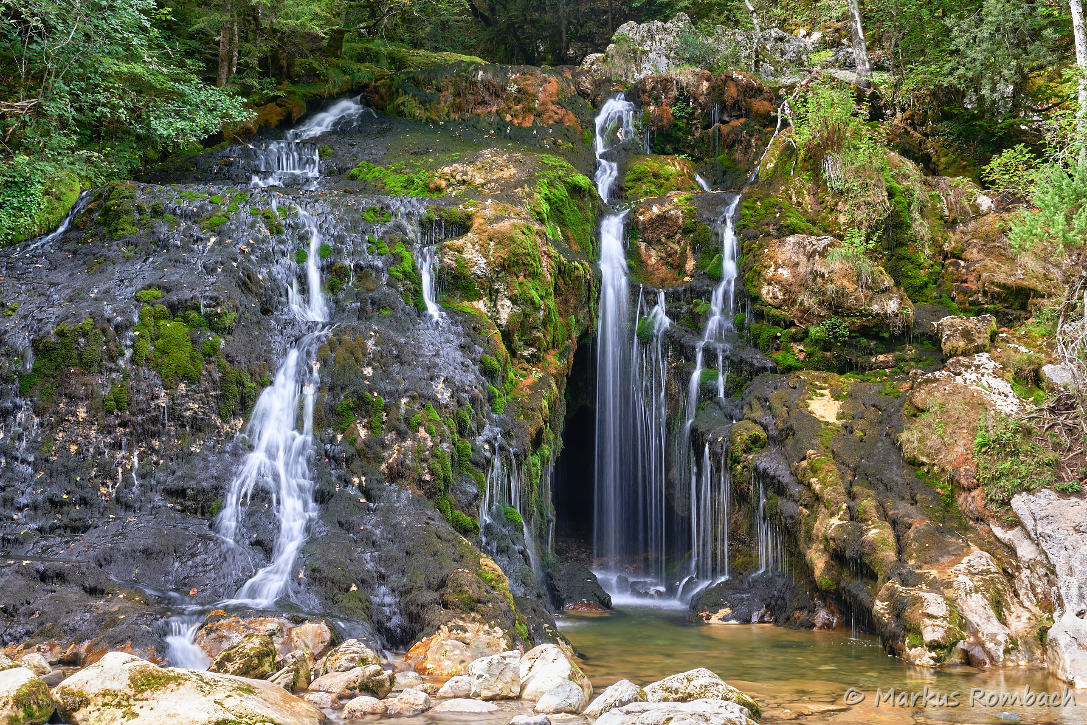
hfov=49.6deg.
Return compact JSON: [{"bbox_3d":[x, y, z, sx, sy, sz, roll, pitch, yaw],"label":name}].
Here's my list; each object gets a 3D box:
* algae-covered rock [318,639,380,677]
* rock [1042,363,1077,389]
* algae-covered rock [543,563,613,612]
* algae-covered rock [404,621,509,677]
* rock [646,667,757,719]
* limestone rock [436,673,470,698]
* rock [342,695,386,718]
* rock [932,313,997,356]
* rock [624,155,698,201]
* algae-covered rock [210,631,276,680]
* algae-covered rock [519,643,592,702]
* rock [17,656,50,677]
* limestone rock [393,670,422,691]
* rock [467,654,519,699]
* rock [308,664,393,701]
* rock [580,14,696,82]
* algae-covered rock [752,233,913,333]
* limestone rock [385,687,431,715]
[{"bbox_3d":[-1.418,2.192,8.662,0.468,0.309,0.375,0,-2,0],"label":"algae-covered rock"},{"bbox_3d":[4.522,0.126,10.300,0.349,0.238,0.279,0,-2,0],"label":"rock"},{"bbox_3d":[0.494,3.108,16.300,0.952,0.704,0.850,0,-7,2],"label":"algae-covered rock"},{"bbox_3d":[-0.761,2.522,10.350,0.918,0.512,0.700,1,-7,-4],"label":"algae-covered rock"},{"bbox_3d":[1.031,2.168,7.670,0.774,0.338,0.542,0,-2,0],"label":"rock"},{"bbox_3d":[-0.615,2.242,8.161,0.247,0.166,0.198,0,-2,0],"label":"limestone rock"},{"bbox_3d":[-1.273,2.441,8.350,0.313,0.166,0.250,1,-7,-8],"label":"rock"},{"bbox_3d":[4.100,-0.249,11.500,0.630,0.426,0.504,0,-2,0],"label":"rock"},{"bbox_3d":[1.790,-2.791,17.800,1.104,0.645,0.900,-1,-7,6],"label":"rock"},{"bbox_3d":[-2.236,2.186,8.748,0.517,0.355,0.388,0,-2,0],"label":"algae-covered rock"},{"bbox_3d":[0.087,2.140,8.086,0.507,0.402,0.431,0,-2,0],"label":"algae-covered rock"},{"bbox_3d":[-4.362,2.614,10.100,0.299,0.211,0.250,3,-8,-23],"label":"rock"},{"bbox_3d":[-0.966,2.264,8.373,0.211,0.146,0.169,0,-2,0],"label":"limestone rock"},{"bbox_3d":[-0.384,2.431,9.100,0.407,0.368,0.360,0,-7,-2],"label":"rock"},{"bbox_3d":[-1.489,2.473,9.100,0.676,0.279,0.420,1,-7,-9],"label":"rock"},{"bbox_3d":[1.673,-5.610,21.000,2.059,1.136,1.600,-1,-7,5],"label":"rock"},{"bbox_3d":[3.830,-1.057,15.600,2.137,1.309,1.500,-2,-7,14],"label":"algae-covered rock"},{"bbox_3d":[-0.966,2.416,8.400,0.339,0.197,0.280,1,-7,-6],"label":"limestone rock"}]

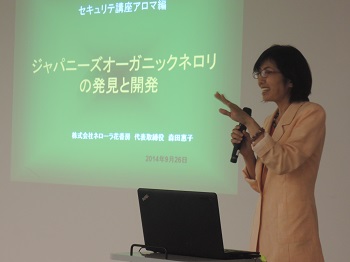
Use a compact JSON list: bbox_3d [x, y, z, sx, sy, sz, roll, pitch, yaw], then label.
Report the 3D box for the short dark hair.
[{"bbox_3d":[0.428,-0.228,4.220,0.232,0.228,0.190,-3,2,-25],"label":"short dark hair"}]

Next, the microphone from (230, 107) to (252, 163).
[{"bbox_3d":[0.260,0.018,4.170,0.037,0.235,0.037,17,-6,-25],"label":"microphone"}]

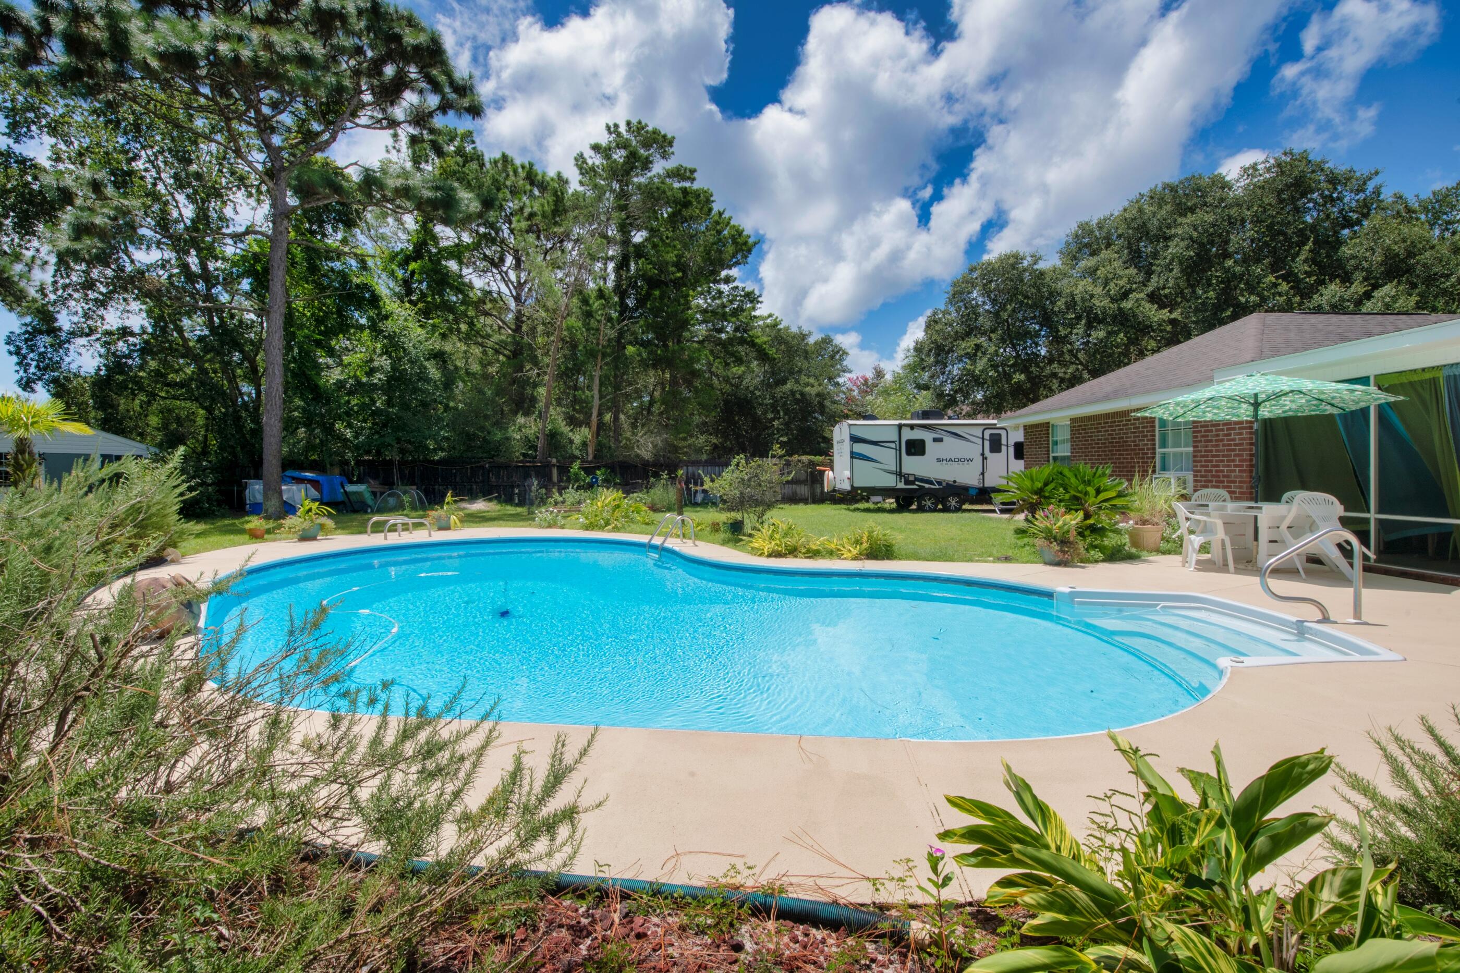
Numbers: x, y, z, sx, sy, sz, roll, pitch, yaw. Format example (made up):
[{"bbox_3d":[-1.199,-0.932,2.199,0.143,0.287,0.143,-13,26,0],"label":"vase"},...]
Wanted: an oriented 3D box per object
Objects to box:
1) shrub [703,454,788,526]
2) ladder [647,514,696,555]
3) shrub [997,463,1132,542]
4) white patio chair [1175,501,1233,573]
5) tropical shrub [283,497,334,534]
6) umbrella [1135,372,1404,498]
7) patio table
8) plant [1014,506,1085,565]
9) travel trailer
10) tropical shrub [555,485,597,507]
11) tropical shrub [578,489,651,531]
[{"bbox_3d":[0.360,0.090,12.500,1.800,1.570,1.650,0,1,0],"label":"shrub"},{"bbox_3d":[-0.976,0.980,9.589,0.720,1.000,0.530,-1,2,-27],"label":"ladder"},{"bbox_3d":[5.456,0.279,9.260,1.850,1.300,1.500,1,2,30],"label":"shrub"},{"bbox_3d":[5.960,0.635,7.150,0.580,0.820,0.570,0,1,26],"label":"white patio chair"},{"bbox_3d":[-7.712,0.543,10.418,0.780,0.690,0.750,-1,2,-36],"label":"tropical shrub"},{"bbox_3d":[7.050,-0.239,7.596,2.550,2.550,2.550,0,1,0],"label":"umbrella"},{"bbox_3d":[7.150,0.650,7.670,1.100,0.800,1.100,0,2,5],"label":"patio table"},{"bbox_3d":[4.320,0.640,7.700,0.840,0.770,0.780,0,1,0],"label":"plant"},{"bbox_3d":[7.300,-0.820,18.700,7.800,3.180,2.450,0,1,0],"label":"travel trailer"},{"bbox_3d":[-5.073,0.338,18.715,1.300,0.750,1.200,0,2,-15],"label":"tropical shrub"},{"bbox_3d":[-2.500,0.460,12.300,1.500,0.880,1.250,0,1,0],"label":"tropical shrub"}]

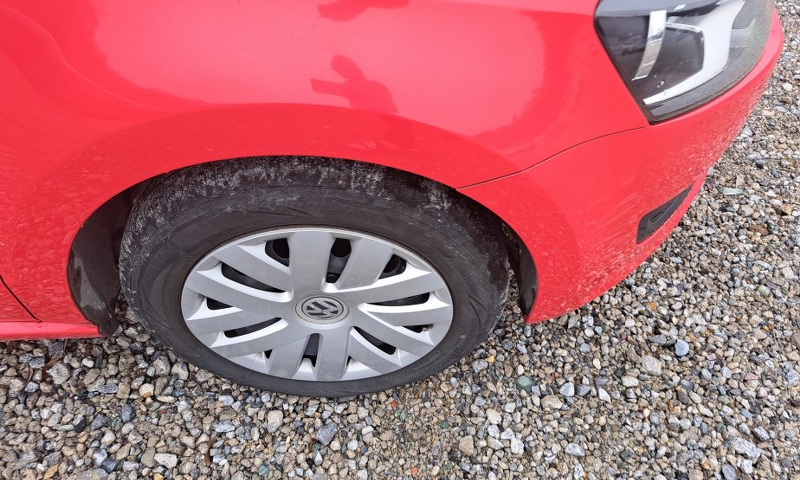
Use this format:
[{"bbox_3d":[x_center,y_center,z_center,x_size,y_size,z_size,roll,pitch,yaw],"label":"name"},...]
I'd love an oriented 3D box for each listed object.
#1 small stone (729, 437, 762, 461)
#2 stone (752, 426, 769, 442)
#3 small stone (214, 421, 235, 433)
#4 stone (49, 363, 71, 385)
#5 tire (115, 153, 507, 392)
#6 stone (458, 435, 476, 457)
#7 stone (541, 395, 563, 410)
[{"bbox_3d":[0.620,0.373,0.993,0.049,0.023,0.029,20,50,17],"label":"small stone"},{"bbox_3d":[0.669,0.359,1.028,0.021,0.016,0.027,-17,51,-15],"label":"stone"},{"bbox_3d":[-0.323,0.343,1.021,0.037,0.015,0.021,0,47,0],"label":"small stone"},{"bbox_3d":[-0.672,0.264,1.095,0.050,0.023,0.032,36,57,29],"label":"stone"},{"bbox_3d":[-0.125,0.051,0.901,0.602,0.595,0.190,-1,47,-1],"label":"tire"},{"bbox_3d":[0.121,0.369,0.997,0.026,0.018,0.037,-4,47,-4],"label":"stone"},{"bbox_3d":[0.292,0.313,1.068,0.039,0.022,0.029,5,49,5],"label":"stone"}]

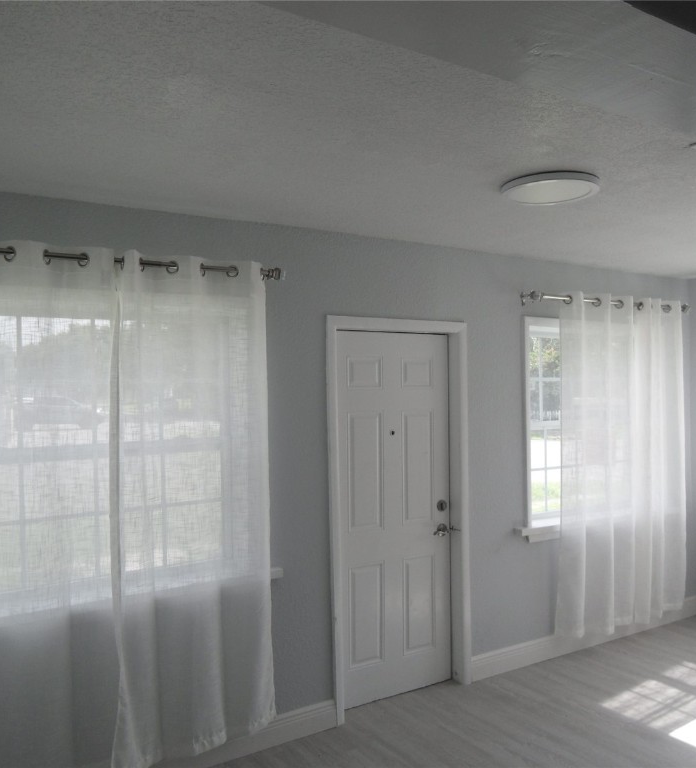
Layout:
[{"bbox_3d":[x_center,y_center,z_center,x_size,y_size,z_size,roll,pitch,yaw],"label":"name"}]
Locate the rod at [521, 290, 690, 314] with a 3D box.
[{"bbox_3d":[1.744,-0.528,4.696,1.696,0.070,0.120,0,-1,-33],"label":"rod"}]

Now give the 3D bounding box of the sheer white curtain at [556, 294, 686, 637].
[{"bbox_3d":[1.834,0.508,4.698,1.342,2.165,0.120,0,-1,-33],"label":"sheer white curtain"}]

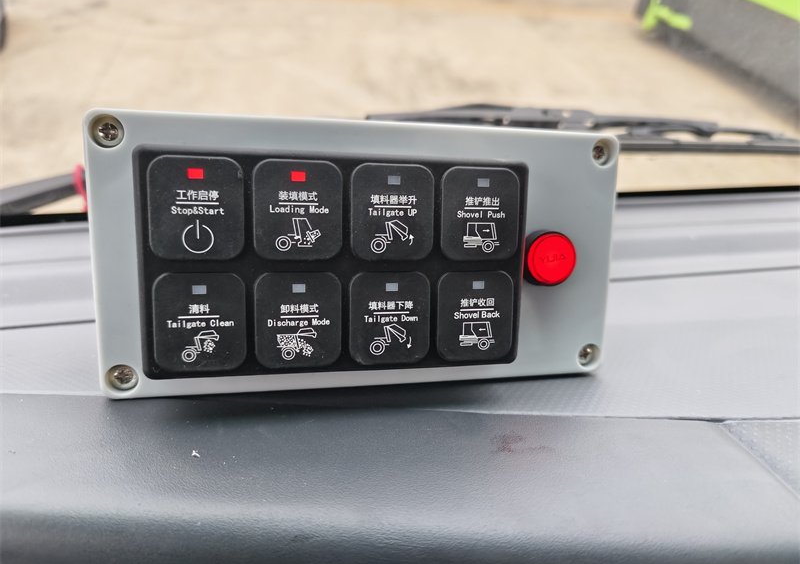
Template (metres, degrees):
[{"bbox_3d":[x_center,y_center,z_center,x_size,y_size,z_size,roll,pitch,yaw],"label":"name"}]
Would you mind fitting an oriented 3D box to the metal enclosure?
[{"bbox_3d":[-0.015,-0.014,0.237,0.205,0.103,0.074,-1,9,-12],"label":"metal enclosure"}]

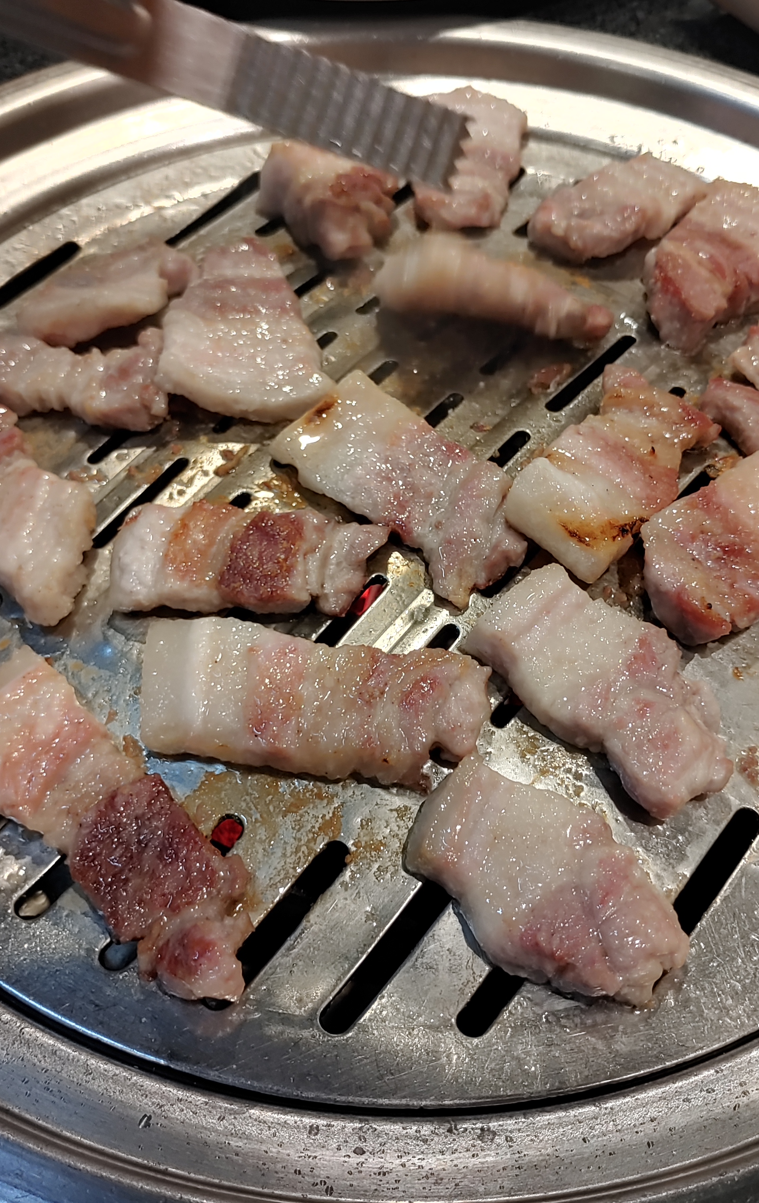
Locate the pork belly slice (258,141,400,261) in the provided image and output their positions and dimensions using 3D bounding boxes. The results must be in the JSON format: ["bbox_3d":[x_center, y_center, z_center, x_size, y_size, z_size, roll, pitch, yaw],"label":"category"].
[{"bbox_3d":[-0.015,-0.112,0.331,0.033,0.018,0.025,31,59,20],"label":"pork belly slice"}]

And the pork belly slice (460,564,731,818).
[{"bbox_3d":[0.046,0.015,0.240,0.029,0.013,0.054,-38,62,-25],"label":"pork belly slice"}]

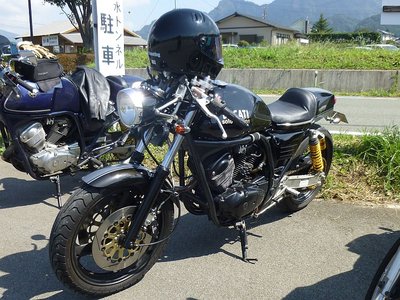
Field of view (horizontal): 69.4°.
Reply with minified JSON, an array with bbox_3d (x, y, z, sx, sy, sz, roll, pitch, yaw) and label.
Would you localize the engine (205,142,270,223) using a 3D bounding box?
[{"bbox_3d":[0.175,0.160,1.651,0.430,0.430,0.340,-11,22,-36],"label":"engine"}]

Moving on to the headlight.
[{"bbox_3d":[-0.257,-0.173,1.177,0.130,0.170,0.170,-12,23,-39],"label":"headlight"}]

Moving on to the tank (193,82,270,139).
[{"bbox_3d":[0.152,-0.224,1.504,0.510,0.260,0.270,-11,22,-36],"label":"tank"}]

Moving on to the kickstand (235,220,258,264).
[{"bbox_3d":[0.247,0.519,1.623,0.100,0.200,0.130,-12,19,-36],"label":"kickstand"}]

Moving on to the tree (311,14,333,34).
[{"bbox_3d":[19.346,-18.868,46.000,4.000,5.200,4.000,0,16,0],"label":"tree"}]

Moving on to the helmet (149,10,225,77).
[{"bbox_3d":[-0.061,-0.459,1.250,0.330,0.275,0.250,-8,18,-27],"label":"helmet"}]

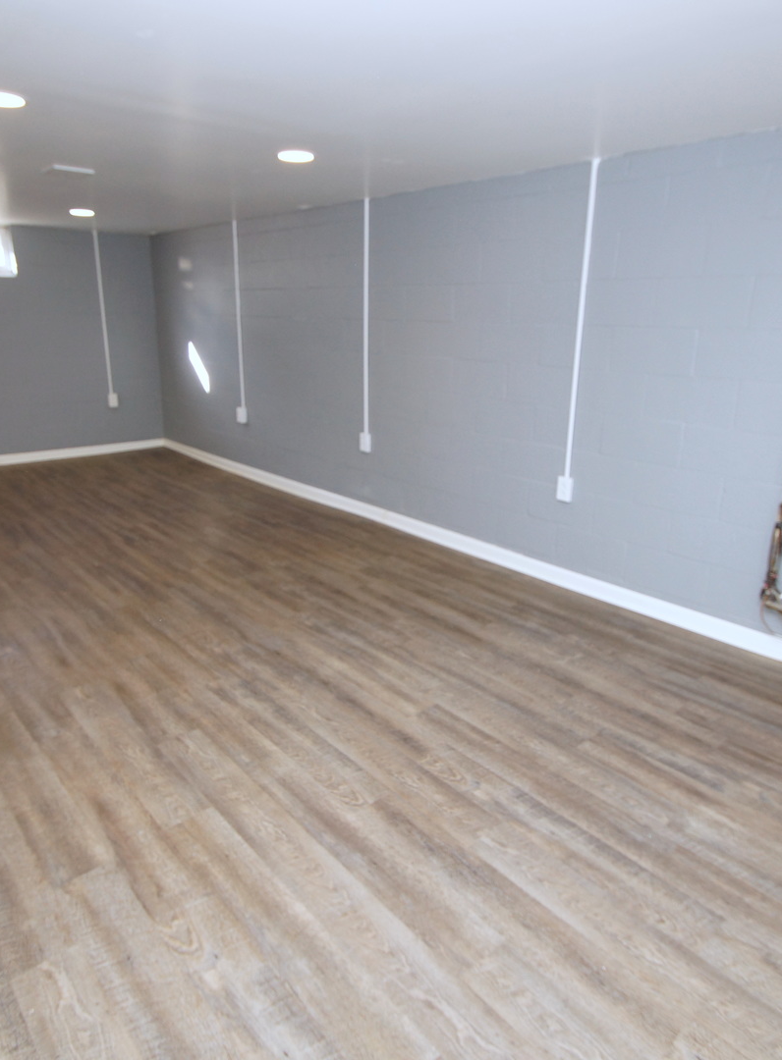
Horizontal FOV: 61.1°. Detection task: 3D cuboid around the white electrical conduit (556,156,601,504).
[{"bbox_3d":[0.915,-0.924,3.261,0.045,1.629,0.082,-15,23,-40],"label":"white electrical conduit"}]

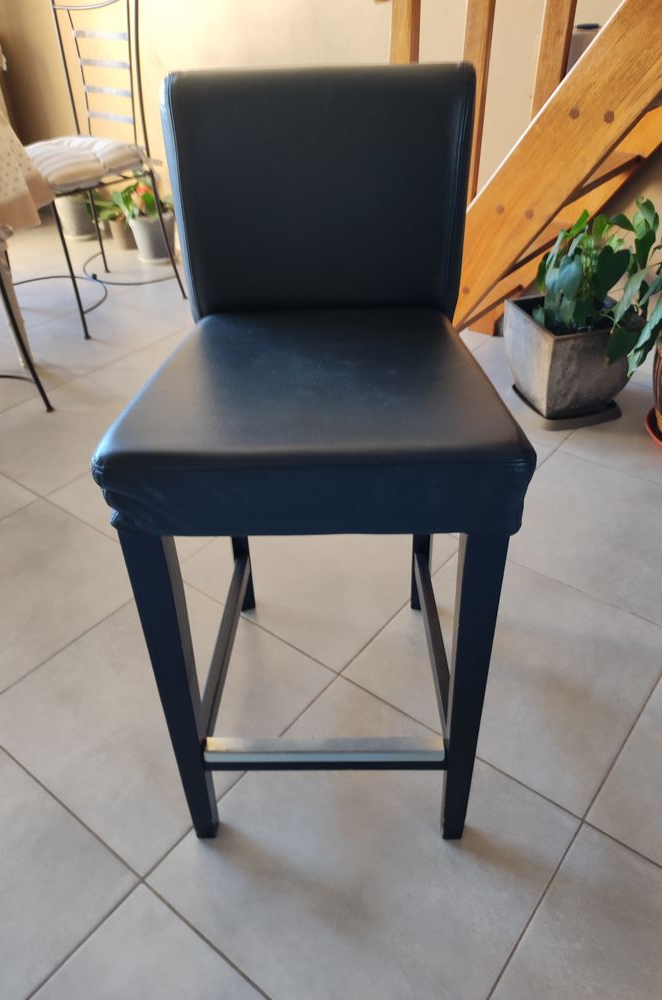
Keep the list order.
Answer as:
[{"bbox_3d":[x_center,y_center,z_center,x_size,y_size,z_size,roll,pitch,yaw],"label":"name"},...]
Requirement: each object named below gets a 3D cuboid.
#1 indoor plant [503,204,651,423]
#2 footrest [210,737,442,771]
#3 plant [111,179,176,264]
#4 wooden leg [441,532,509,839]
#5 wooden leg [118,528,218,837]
[{"bbox_3d":[0.644,-0.492,1.873,0.286,0.527,0.282,-11,38,-11],"label":"indoor plant"},{"bbox_3d":[-0.007,0.327,0.931,0.308,0.039,0.023,-1,37,2],"label":"footrest"},{"bbox_3d":[-0.780,-1.190,3.056,0.250,0.317,0.232,-10,37,-10],"label":"plant"},{"bbox_3d":[0.159,0.241,0.876,0.041,0.572,0.043,-1,37,2],"label":"wooden leg"},{"bbox_3d":[-0.178,0.246,0.886,0.041,0.572,0.043,-1,37,2],"label":"wooden leg"}]

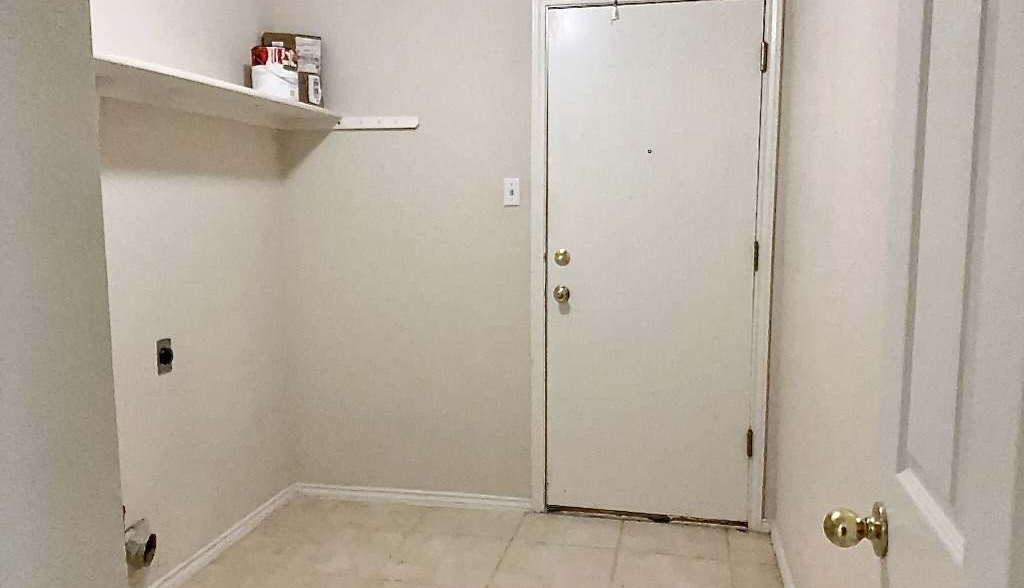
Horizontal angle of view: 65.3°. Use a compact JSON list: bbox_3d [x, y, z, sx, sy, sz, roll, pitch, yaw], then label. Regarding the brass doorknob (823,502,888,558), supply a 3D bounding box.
[{"bbox_3d":[0.417,0.286,0.977,0.067,0.065,0.065,2,7,14],"label":"brass doorknob"}]

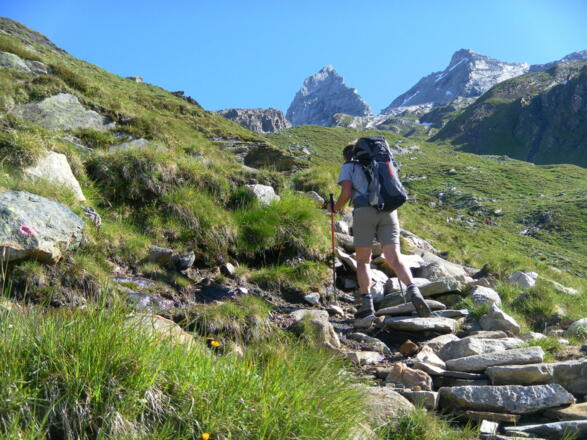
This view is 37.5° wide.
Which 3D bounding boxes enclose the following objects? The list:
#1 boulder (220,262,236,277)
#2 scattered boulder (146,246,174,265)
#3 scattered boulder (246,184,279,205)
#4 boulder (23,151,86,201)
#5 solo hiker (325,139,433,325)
[{"bbox_3d":[-0.631,0.481,8.400,0.150,0.130,0.140,0,-1,0],"label":"boulder"},{"bbox_3d":[-1.292,0.345,8.400,0.260,0.170,0.220,0,-1,0],"label":"scattered boulder"},{"bbox_3d":[-0.358,-0.283,10.000,0.410,0.250,0.340,0,-1,0],"label":"scattered boulder"},{"bbox_3d":[-2.377,-0.443,8.600,0.620,0.480,0.450,0,-1,-17],"label":"boulder"},{"bbox_3d":[0.775,0.085,7.700,0.660,1.620,0.850,1,-1,-34],"label":"solo hiker"}]

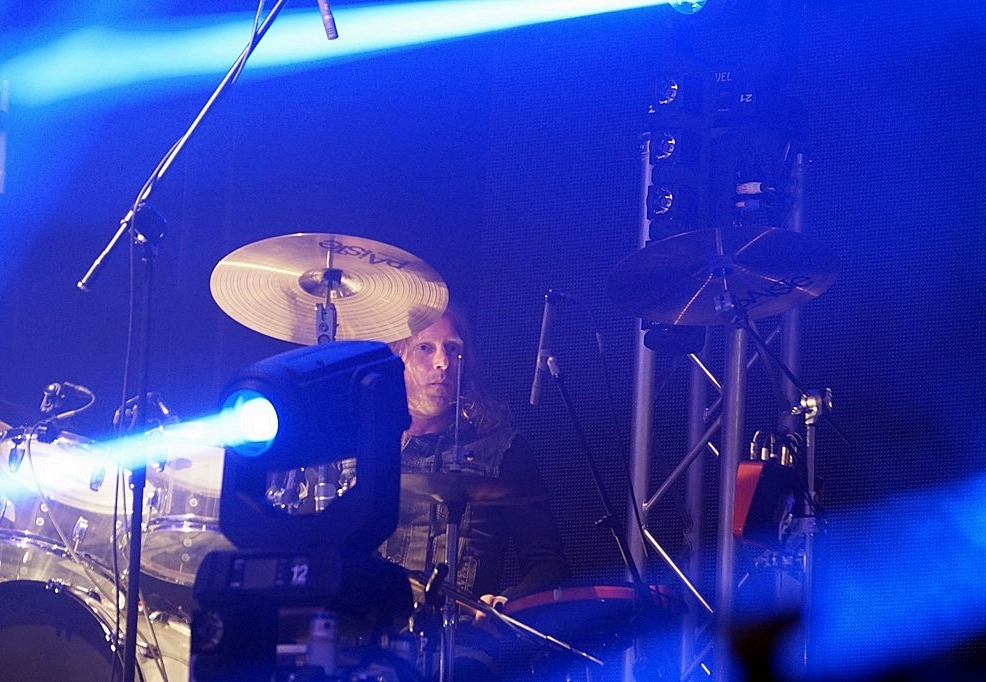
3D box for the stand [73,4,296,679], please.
[{"bbox_3d":[-0.617,0.190,8.880,0.650,1.800,0.550,5,-7,-22],"label":"stand"}]

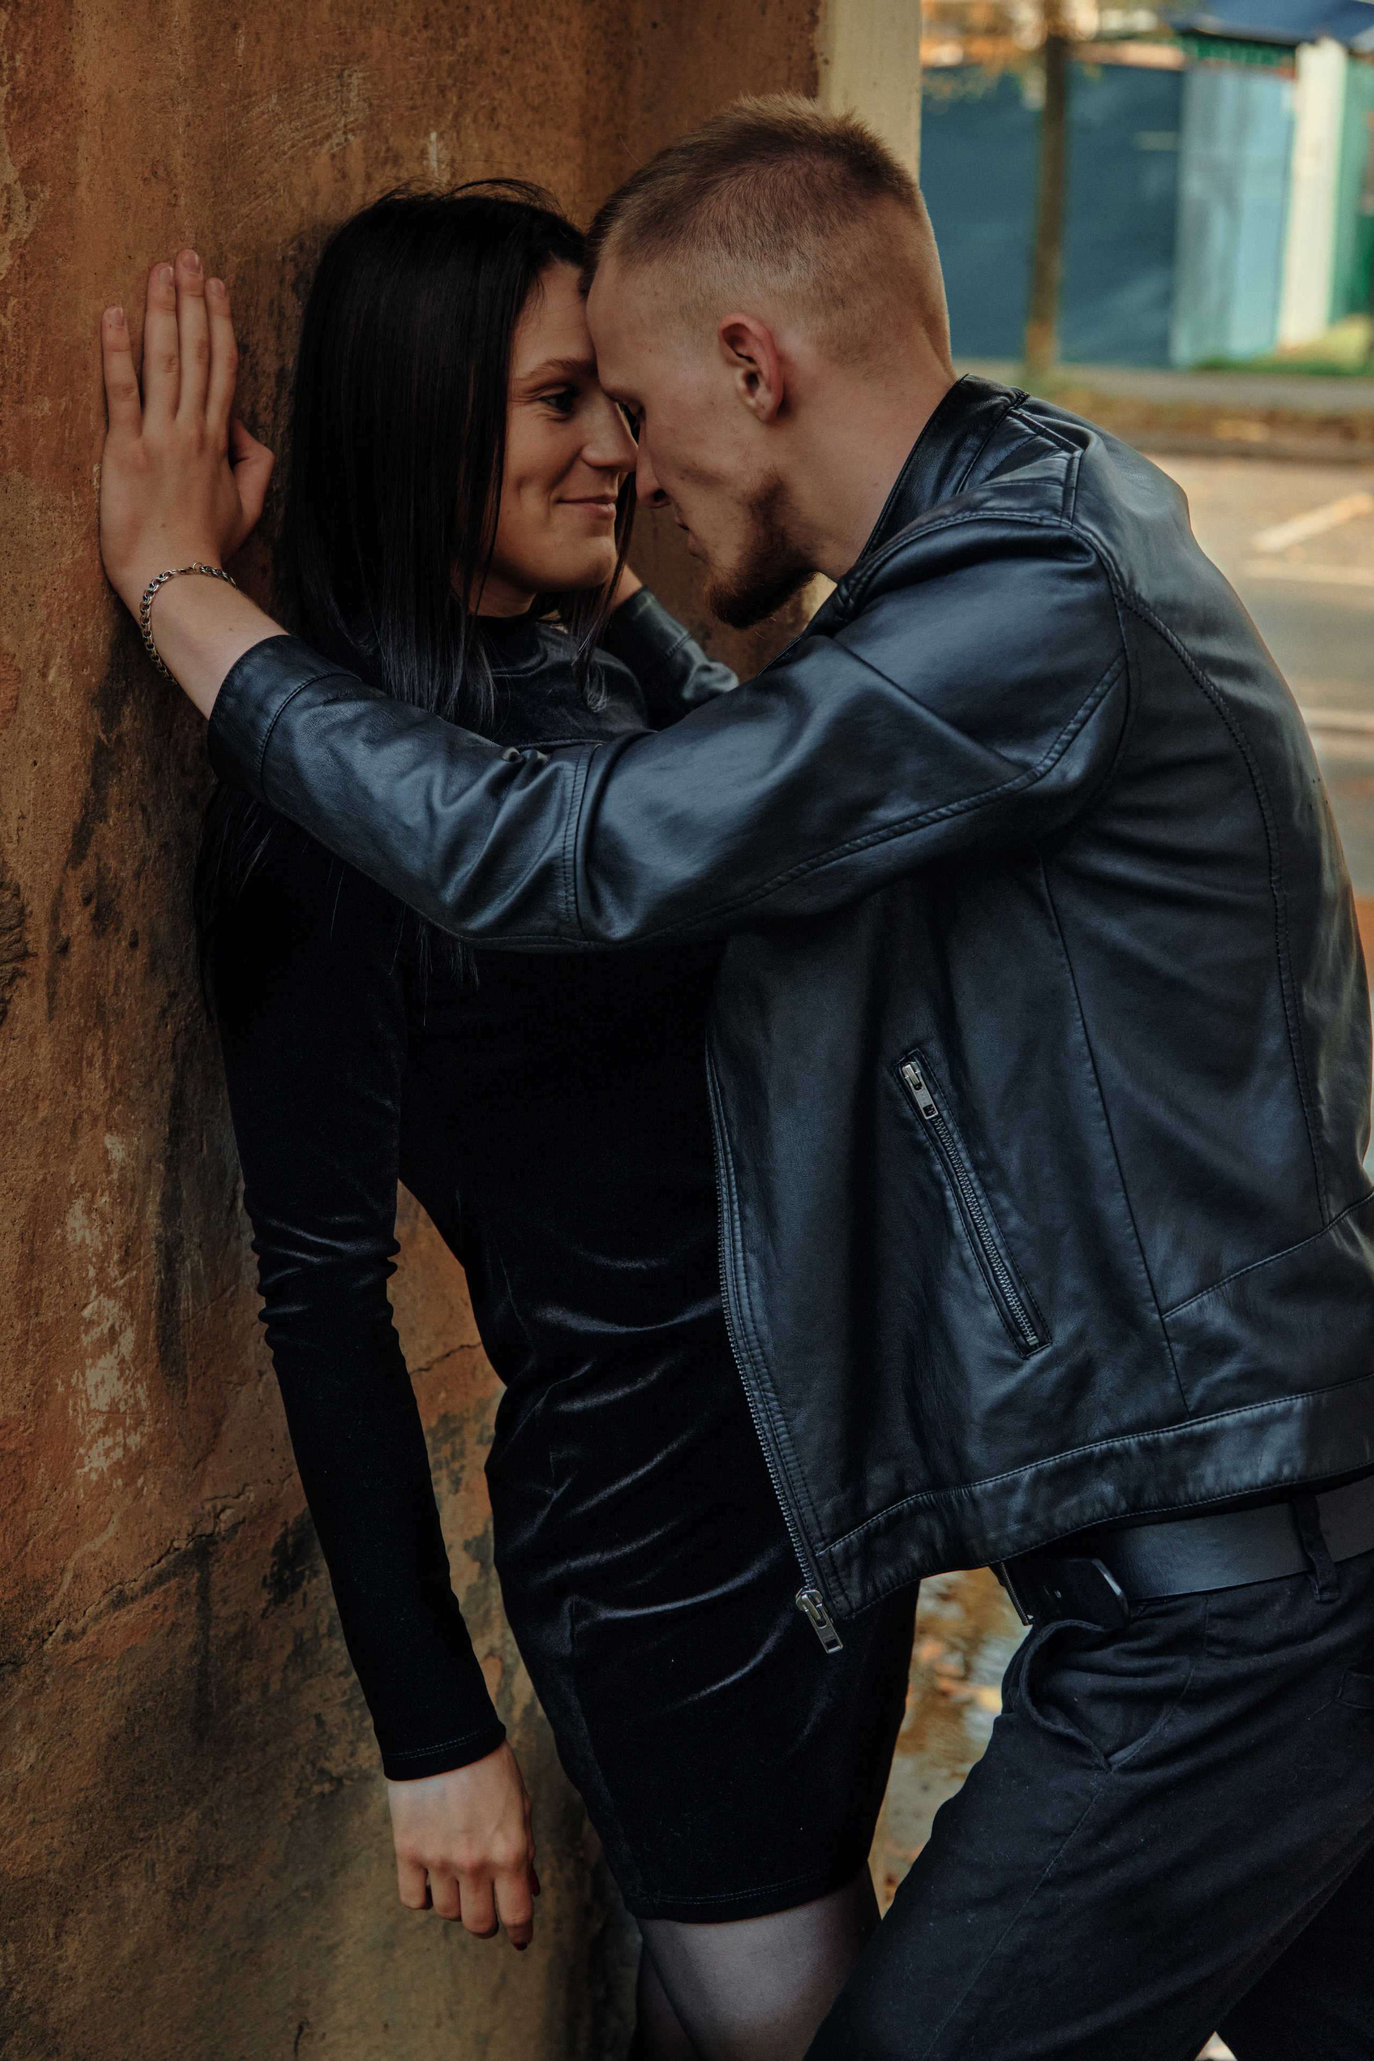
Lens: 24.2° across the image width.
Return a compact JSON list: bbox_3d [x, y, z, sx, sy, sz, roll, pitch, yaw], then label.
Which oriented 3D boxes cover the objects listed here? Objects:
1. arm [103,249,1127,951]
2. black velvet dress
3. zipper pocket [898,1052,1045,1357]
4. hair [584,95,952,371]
[{"bbox_3d":[-0.036,-0.224,1.680,0.540,0.350,0.200,2,17,9],"label":"arm"},{"bbox_3d":[-0.068,0.130,1.840,0.290,0.800,0.420,10,20,43],"label":"black velvet dress"},{"bbox_3d":[0.151,0.093,1.710,0.030,0.180,0.020,-20,9,16],"label":"zipper pocket"},{"bbox_3d":[0.044,-0.423,1.736,0.198,0.168,0.165,-16,10,21],"label":"hair"}]

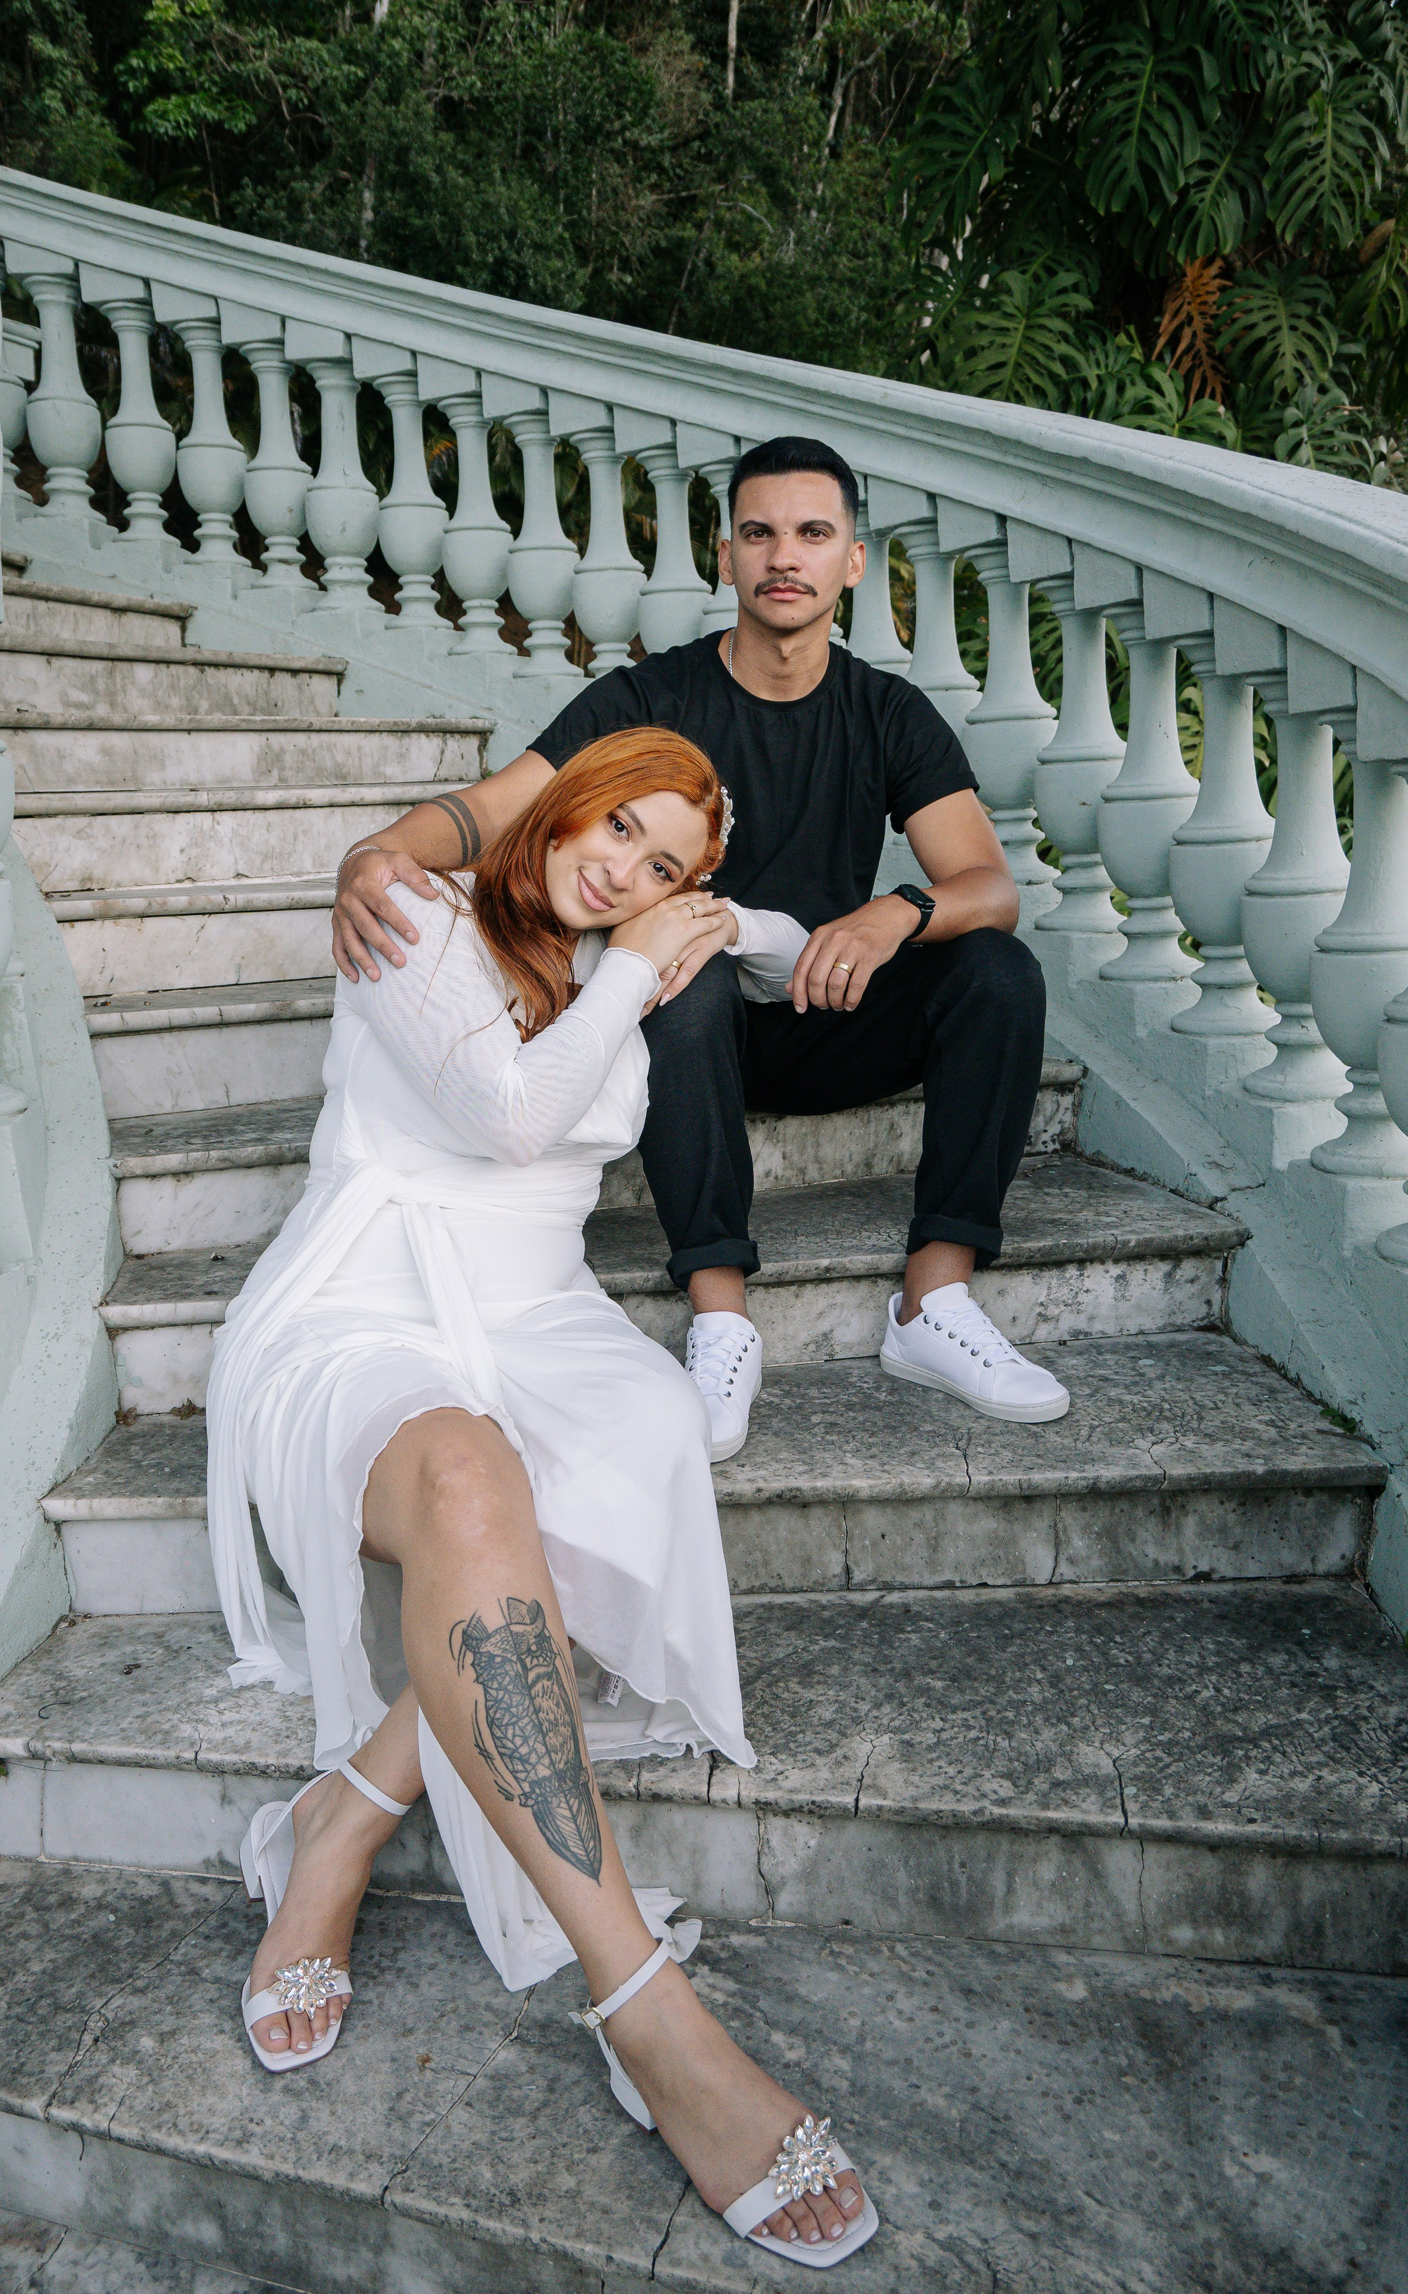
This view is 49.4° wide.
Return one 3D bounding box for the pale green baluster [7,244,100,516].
[{"bbox_3d":[-1.563,-1.851,3.726,0.171,0.641,0.171,-2,12,-1],"label":"pale green baluster"}]

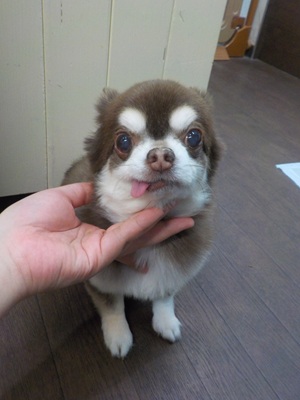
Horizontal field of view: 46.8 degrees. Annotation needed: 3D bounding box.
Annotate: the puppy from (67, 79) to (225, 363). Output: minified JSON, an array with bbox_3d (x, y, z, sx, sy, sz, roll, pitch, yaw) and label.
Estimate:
[{"bbox_3d":[-0.029,0.003,0.433,0.145,0.300,0.255,2,32,-10],"label":"puppy"}]

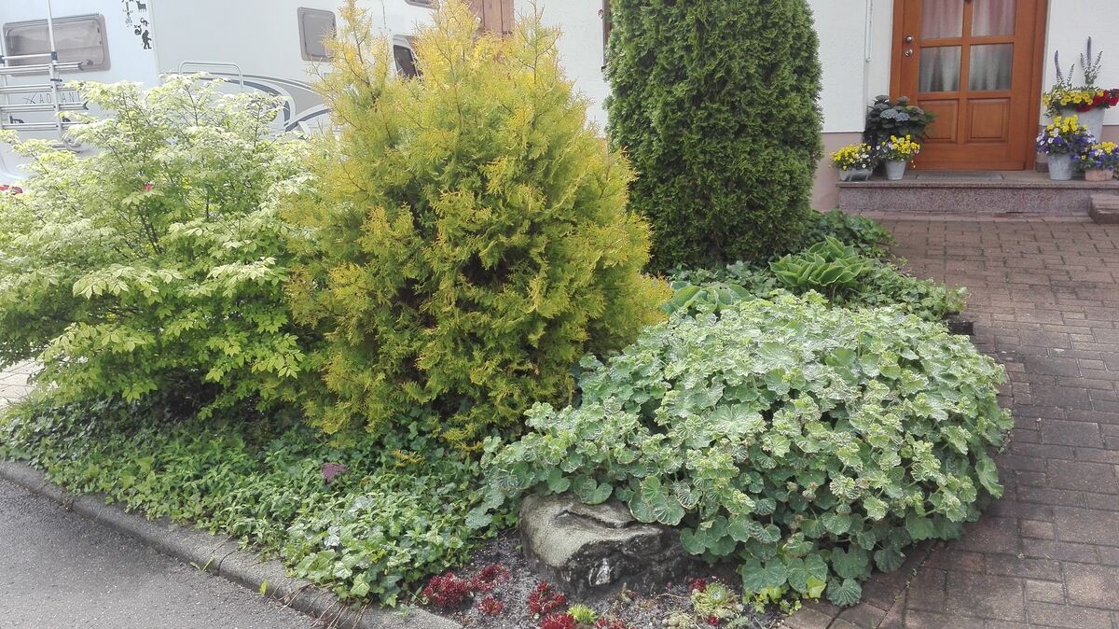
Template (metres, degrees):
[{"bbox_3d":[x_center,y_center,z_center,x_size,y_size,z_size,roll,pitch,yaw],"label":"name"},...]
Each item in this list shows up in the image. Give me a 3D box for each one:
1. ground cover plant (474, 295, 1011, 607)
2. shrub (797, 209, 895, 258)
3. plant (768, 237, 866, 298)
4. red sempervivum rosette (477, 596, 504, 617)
[{"bbox_3d":[0.660,0.420,2.860,1.850,0.680,1.400,-3,11,-8],"label":"ground cover plant"},{"bbox_3d":[1.890,-0.520,5.220,0.640,0.330,0.580,-2,11,0],"label":"shrub"},{"bbox_3d":[1.470,-0.270,4.560,0.550,0.320,0.500,-2,11,0],"label":"plant"},{"bbox_3d":[-0.210,0.895,2.460,0.080,0.040,0.078,-2,11,0],"label":"red sempervivum rosette"}]

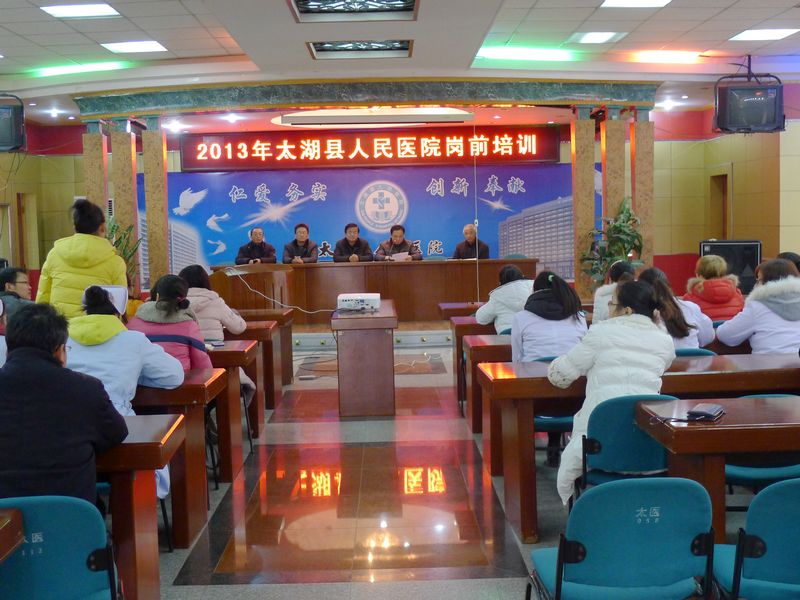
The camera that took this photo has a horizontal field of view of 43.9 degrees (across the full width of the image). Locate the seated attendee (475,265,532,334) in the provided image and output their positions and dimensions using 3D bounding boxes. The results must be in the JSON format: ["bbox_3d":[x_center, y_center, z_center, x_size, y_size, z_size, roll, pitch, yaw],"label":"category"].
[{"bbox_3d":[0.756,0.351,6.560,0.550,1.170,0.750,-1,5,-1],"label":"seated attendee"}]

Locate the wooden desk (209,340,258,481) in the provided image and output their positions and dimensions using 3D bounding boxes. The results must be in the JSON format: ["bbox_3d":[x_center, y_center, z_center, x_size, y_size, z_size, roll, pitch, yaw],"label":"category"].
[{"bbox_3d":[-1.649,0.664,5.917,1.600,0.760,0.500,-1,5,-1],"label":"wooden desk"}]

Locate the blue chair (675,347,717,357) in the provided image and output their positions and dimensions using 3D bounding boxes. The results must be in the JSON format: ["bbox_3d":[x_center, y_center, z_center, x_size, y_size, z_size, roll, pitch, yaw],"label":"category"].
[{"bbox_3d":[1.436,0.622,5.370,0.450,0.790,0.520,-1,5,-1],"label":"blue chair"}]

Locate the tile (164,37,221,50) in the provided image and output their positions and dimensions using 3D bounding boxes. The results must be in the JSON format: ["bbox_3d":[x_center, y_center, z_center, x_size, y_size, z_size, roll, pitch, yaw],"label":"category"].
[{"bbox_3d":[-2.177,-2.667,10.376,0.600,0.020,0.600,-1,5,-1],"label":"tile"}]

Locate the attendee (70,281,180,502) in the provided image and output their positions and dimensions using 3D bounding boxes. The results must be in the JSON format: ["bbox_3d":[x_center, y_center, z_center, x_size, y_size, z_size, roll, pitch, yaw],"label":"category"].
[{"bbox_3d":[-1.272,0.569,4.480,0.580,1.260,0.770,-1,5,2],"label":"attendee"}]

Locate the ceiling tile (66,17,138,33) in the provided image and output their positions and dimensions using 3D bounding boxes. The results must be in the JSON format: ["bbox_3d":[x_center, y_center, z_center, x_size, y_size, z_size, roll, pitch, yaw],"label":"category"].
[{"bbox_3d":[-2.686,-2.484,8.973,0.600,0.020,0.600,-1,5,-1],"label":"ceiling tile"}]

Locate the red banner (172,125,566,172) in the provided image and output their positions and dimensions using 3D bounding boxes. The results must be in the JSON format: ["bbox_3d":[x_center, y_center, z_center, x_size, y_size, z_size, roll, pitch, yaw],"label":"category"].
[{"bbox_3d":[-0.445,-2.337,15.317,5.836,0.580,0.120,-1,5,-1],"label":"red banner"}]

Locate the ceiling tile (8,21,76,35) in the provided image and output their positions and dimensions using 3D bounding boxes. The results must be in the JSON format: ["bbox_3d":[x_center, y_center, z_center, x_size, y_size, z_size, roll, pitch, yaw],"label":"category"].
[{"bbox_3d":[-3.252,-2.458,8.986,0.600,0.020,0.600,-1,5,-1],"label":"ceiling tile"}]

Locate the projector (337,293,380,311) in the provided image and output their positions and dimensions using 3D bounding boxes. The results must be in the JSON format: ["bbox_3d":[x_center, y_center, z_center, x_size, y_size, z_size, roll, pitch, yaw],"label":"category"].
[{"bbox_3d":[-0.333,0.025,8.106,0.335,0.104,0.250,-1,5,-1],"label":"projector"}]

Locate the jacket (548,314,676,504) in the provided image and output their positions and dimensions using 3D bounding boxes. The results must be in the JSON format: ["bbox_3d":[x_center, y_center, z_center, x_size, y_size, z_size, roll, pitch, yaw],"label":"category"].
[{"bbox_3d":[0.931,0.451,4.413,0.550,0.780,0.600,-2,5,-6],"label":"jacket"}]

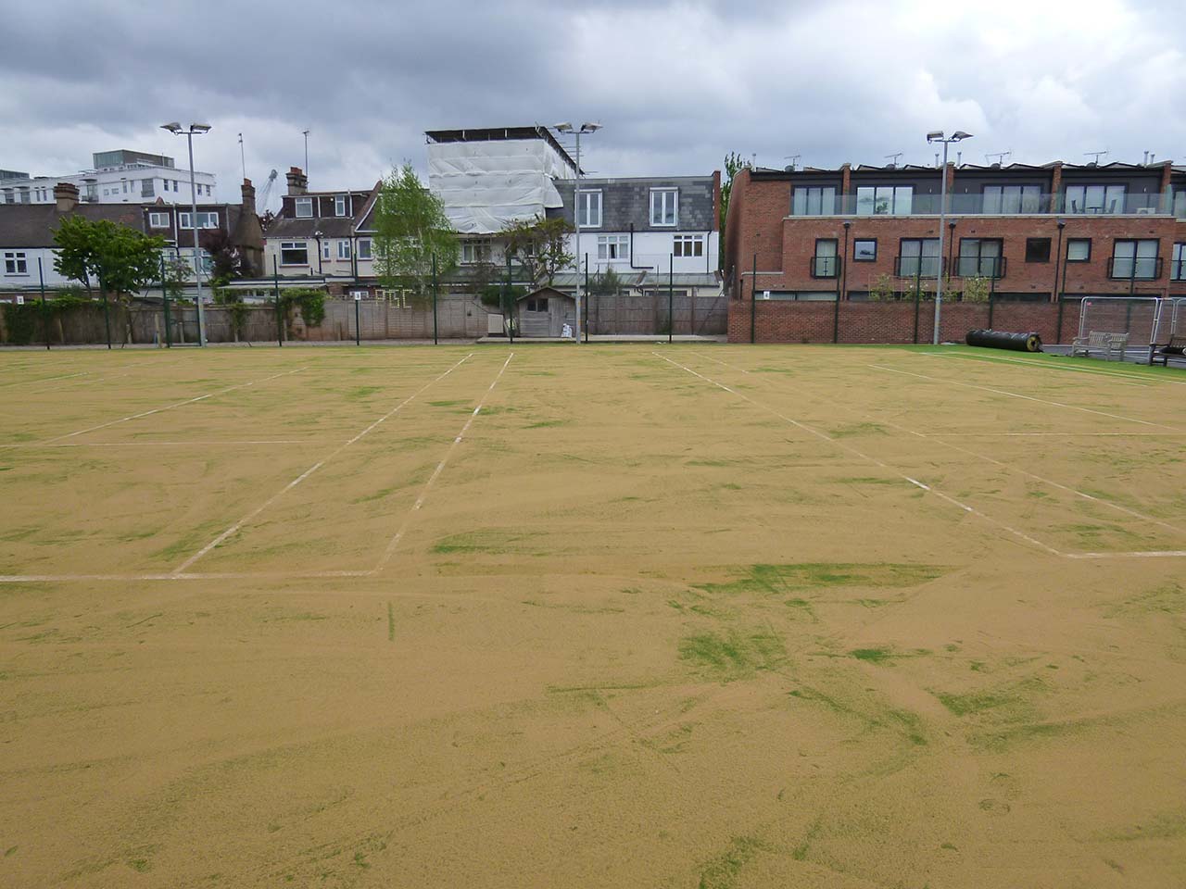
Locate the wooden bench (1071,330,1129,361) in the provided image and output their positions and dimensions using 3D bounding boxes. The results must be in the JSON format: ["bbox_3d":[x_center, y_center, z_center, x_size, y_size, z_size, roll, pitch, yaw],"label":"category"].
[{"bbox_3d":[15.942,-3.167,25.890,0.620,0.900,1.750,-1,10,-3],"label":"wooden bench"}]

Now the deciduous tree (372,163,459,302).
[{"bbox_3d":[-8.489,-9.199,39.501,3.900,8.086,3.800,0,10,3],"label":"deciduous tree"}]

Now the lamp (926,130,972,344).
[{"bbox_3d":[14.480,-8.463,33.949,1.900,8.533,0.800,-1,10,-3],"label":"lamp"}]

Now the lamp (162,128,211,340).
[{"bbox_3d":[-15.992,-8.370,33.037,2.000,8.710,0.800,-1,10,-3],"label":"lamp"}]

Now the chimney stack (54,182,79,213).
[{"bbox_3d":[-30.857,-14.475,48.214,0.850,1.729,0.900,1,10,8],"label":"chimney stack"}]

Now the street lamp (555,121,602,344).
[{"bbox_3d":[-0.608,-8.600,33.864,1.930,8.853,0.800,-1,10,-3],"label":"street lamp"}]

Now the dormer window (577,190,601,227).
[{"bbox_3d":[-0.254,-12.912,45.041,1.500,2.011,0.450,1,10,5],"label":"dormer window"}]

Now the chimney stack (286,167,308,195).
[{"bbox_3d":[-16.939,-15.093,47.091,0.650,1.530,1.250,2,10,9],"label":"chimney stack"}]

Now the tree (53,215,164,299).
[{"bbox_3d":[-23.272,-8.068,39.699,4.800,5.812,4.700,0,10,3],"label":"tree"}]

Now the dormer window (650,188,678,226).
[{"bbox_3d":[3.869,-12.913,44.737,1.550,2.021,0.450,1,10,5],"label":"dormer window"}]

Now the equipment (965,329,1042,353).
[{"bbox_3d":[15.603,-4.034,31.440,0.680,0.680,4.200,-1,10,-3],"label":"equipment"}]

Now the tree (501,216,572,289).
[{"bbox_3d":[-2.745,-8.409,41.165,3.700,5.943,3.500,0,10,3],"label":"tree"}]

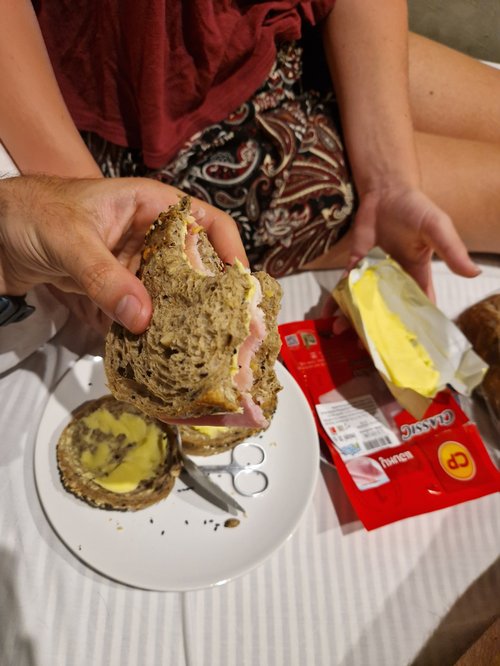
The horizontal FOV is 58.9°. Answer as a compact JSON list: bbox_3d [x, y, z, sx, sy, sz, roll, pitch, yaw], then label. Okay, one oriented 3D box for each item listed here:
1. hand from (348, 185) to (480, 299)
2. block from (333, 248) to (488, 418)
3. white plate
[{"bbox_3d":[0.161,-0.084,0.447,0.135,0.060,0.150,3,70,9],"label":"hand"},{"bbox_3d":[0.142,-0.002,0.398,0.082,0.040,0.150,-24,75,-1],"label":"block"},{"bbox_3d":[-0.055,0.091,0.387,0.236,0.022,0.236,6,52,-8],"label":"white plate"}]

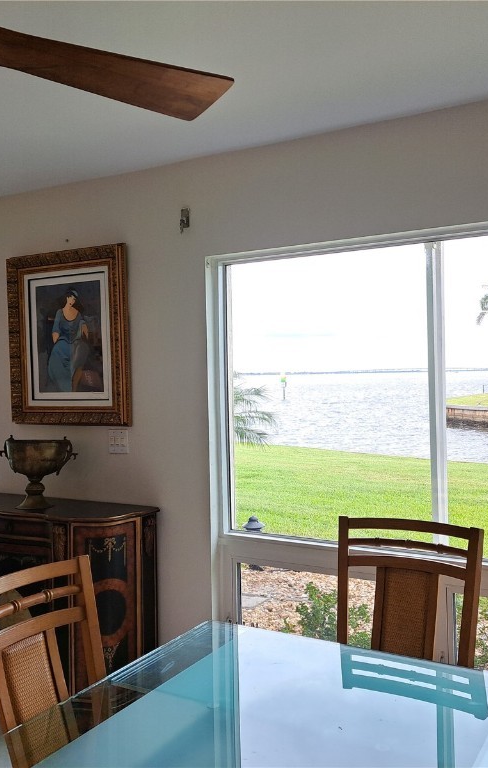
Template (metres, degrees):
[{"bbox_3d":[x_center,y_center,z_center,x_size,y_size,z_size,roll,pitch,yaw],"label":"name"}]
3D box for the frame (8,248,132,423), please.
[{"bbox_3d":[-0.855,-0.218,3.415,0.735,0.825,0.050,-1,1,29],"label":"frame"}]

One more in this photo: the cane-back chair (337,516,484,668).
[{"bbox_3d":[0.418,0.970,2.075,0.480,1.040,0.610,-1,1,29],"label":"cane-back chair"}]

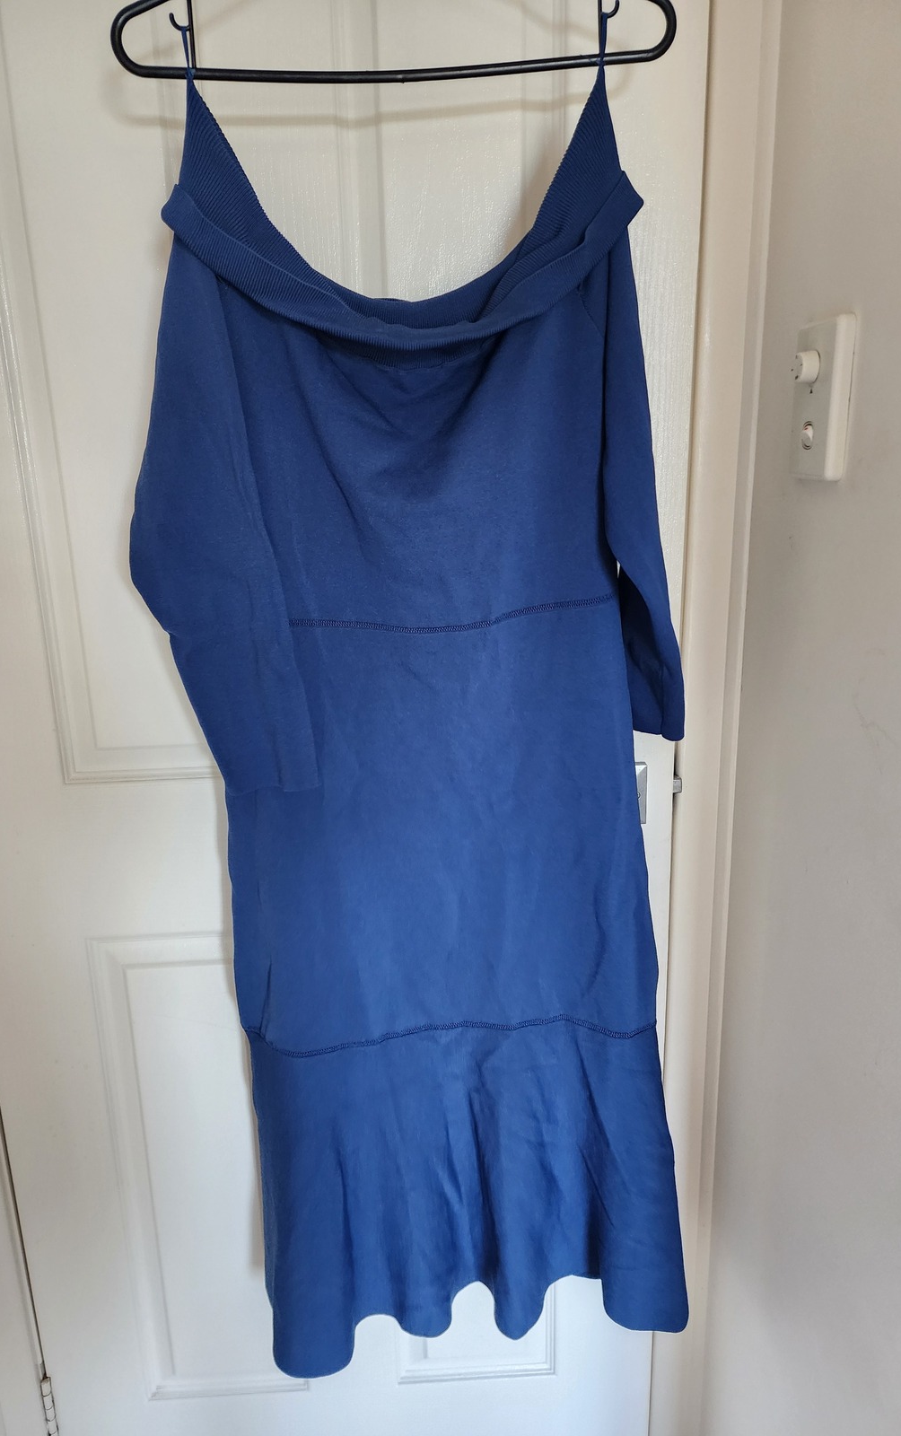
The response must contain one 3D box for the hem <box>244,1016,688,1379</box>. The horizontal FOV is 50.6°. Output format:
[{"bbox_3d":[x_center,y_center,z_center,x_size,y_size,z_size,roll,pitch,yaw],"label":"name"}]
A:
[{"bbox_3d":[0.029,0.490,1.012,0.465,0.385,0.120,-2,15,-2],"label":"hem"}]

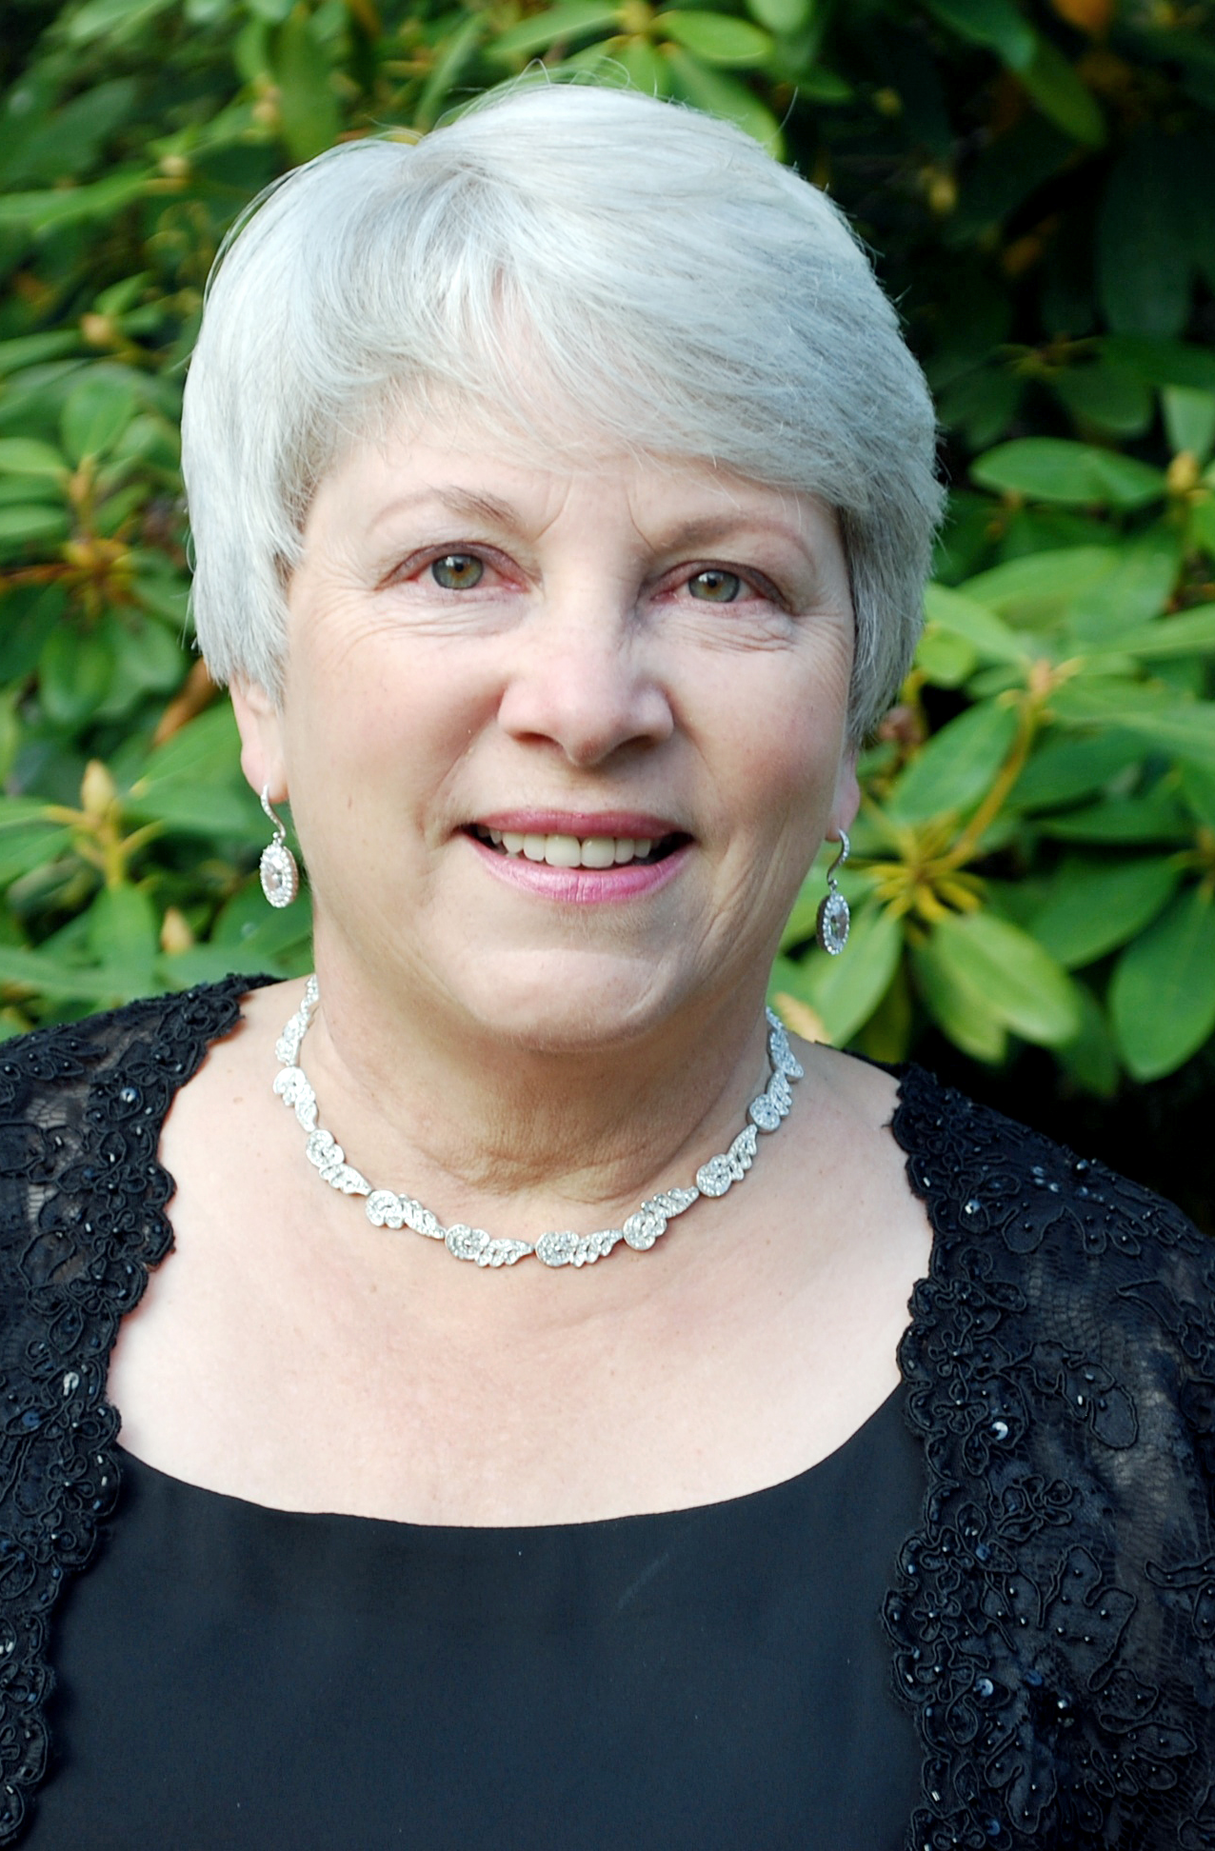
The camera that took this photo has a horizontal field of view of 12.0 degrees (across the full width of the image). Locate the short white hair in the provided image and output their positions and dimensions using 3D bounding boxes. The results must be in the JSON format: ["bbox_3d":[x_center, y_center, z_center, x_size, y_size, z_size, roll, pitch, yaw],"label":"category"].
[{"bbox_3d":[-0.012,-0.120,1.445,0.190,0.185,0.215,3,-3,-6],"label":"short white hair"}]

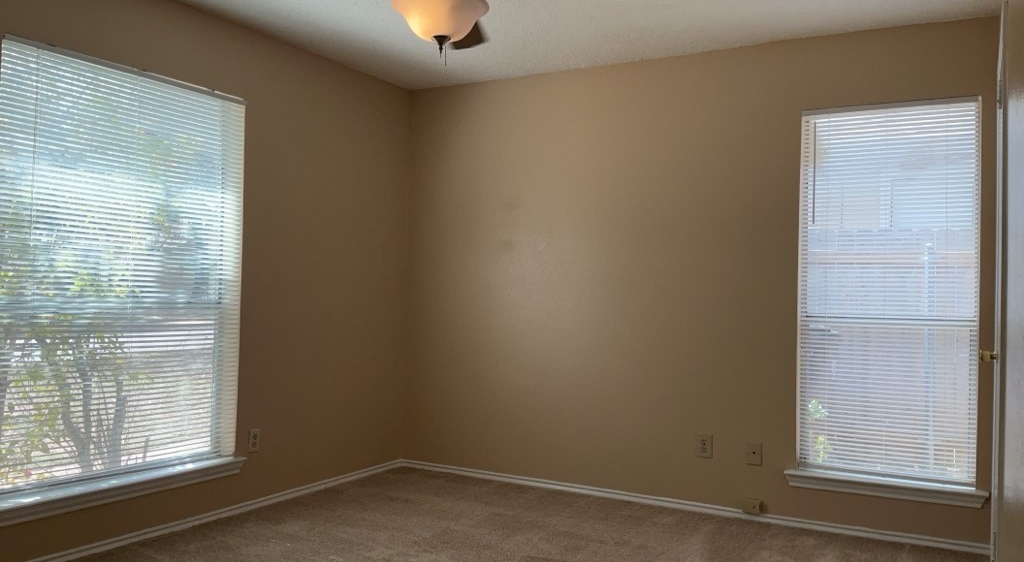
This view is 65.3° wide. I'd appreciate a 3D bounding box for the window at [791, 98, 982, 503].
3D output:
[{"bbox_3d":[1.773,0.073,3.812,0.795,1.835,0.100,1,-1,30],"label":"window"}]

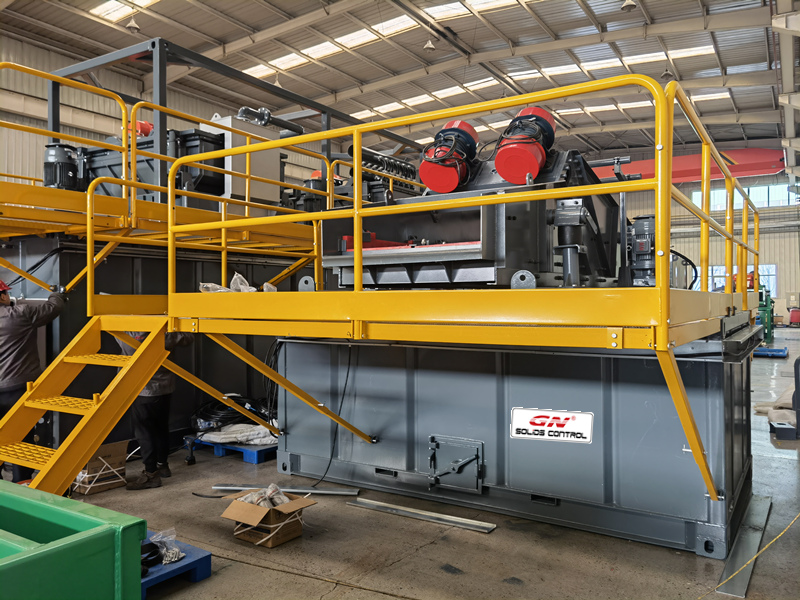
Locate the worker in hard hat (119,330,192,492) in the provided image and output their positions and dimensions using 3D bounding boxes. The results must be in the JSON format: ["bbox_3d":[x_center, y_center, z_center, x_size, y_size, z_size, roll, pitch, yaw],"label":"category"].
[{"bbox_3d":[-2.160,0.770,5.450,0.540,1.660,0.540,0,0,-26],"label":"worker in hard hat"}]

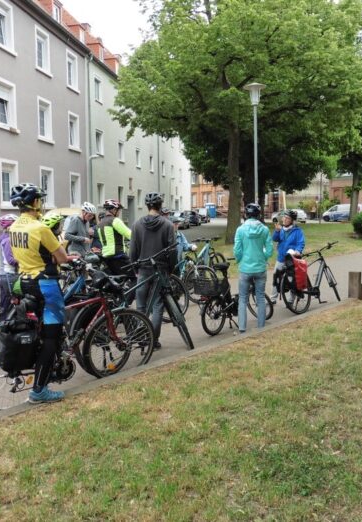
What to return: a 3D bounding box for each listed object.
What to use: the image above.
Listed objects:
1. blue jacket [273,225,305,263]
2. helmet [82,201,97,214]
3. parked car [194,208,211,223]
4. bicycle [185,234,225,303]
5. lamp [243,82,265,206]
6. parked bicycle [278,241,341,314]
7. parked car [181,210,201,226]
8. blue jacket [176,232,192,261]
[{"bbox_3d":[1.897,-0.314,8.515,0.560,0.650,0.360,3,7,27],"label":"blue jacket"},{"bbox_3d":[-1.569,-0.912,8.300,0.280,0.180,0.210,32,18,19],"label":"helmet"},{"bbox_3d":[2.196,-5.025,55.783,1.800,1.580,4.300,1,6,10],"label":"parked car"},{"bbox_3d":[0.502,0.122,9.812,0.600,1.080,1.750,1,6,19],"label":"bicycle"},{"bbox_3d":[2.111,-2.403,13.621,0.620,5.100,0.620,0,6,0],"label":"lamp"},{"bbox_3d":[2.234,0.263,8.050,1.760,1.100,0.650,-5,7,-38],"label":"parked bicycle"},{"bbox_3d":[0.865,-4.258,49.127,1.800,1.530,4.300,1,6,10],"label":"parked car"},{"bbox_3d":[-0.046,-0.267,8.900,0.500,0.620,0.330,-4,7,-30],"label":"blue jacket"}]

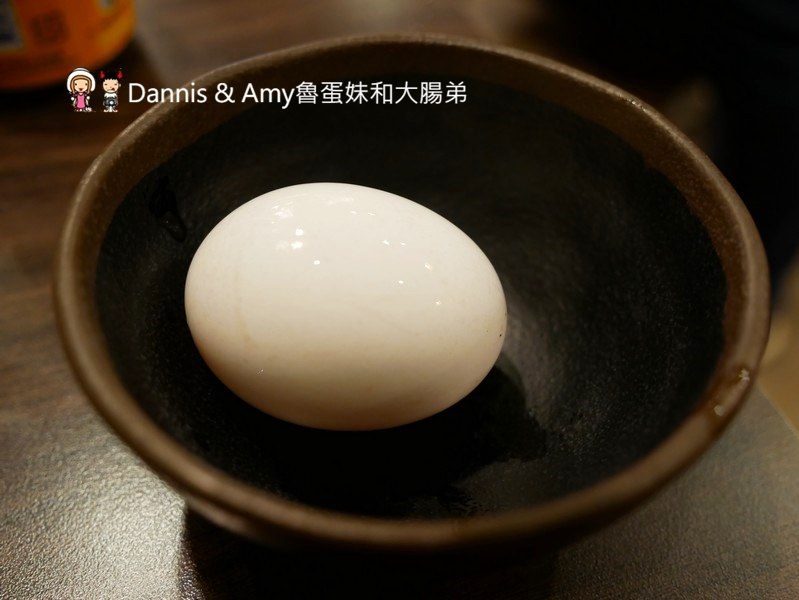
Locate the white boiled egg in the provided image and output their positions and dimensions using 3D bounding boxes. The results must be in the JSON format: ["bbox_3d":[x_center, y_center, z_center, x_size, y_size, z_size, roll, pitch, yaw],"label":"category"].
[{"bbox_3d":[-0.009,0.001,0.155,0.057,0.043,0.043,9,44,4],"label":"white boiled egg"}]

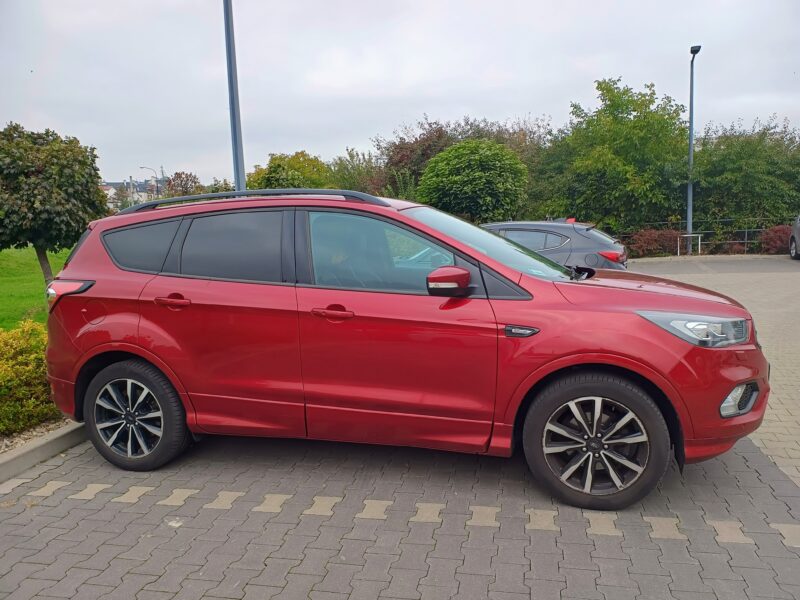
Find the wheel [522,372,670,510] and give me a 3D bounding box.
[{"bbox_3d":[0.975,0.700,2.795,0.685,0.685,0.235,0,7,15],"label":"wheel"}]

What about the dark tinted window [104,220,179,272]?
[{"bbox_3d":[-1.587,-0.321,3.386,0.610,0.323,0.060,0,-9,20],"label":"dark tinted window"}]

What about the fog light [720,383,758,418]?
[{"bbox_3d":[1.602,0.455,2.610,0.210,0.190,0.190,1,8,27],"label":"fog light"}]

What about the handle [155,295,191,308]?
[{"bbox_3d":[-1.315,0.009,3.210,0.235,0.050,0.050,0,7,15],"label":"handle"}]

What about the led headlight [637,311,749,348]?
[{"bbox_3d":[1.416,0.119,2.657,0.550,0.170,0.320,0,7,21],"label":"led headlight"}]

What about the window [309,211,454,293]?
[{"bbox_3d":[-0.121,-0.257,2.953,0.820,0.470,0.070,0,-14,15],"label":"window"}]

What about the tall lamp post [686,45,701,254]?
[{"bbox_3d":[11.123,-5.595,20.963,0.280,7.740,0.450,-6,8,-30],"label":"tall lamp post"}]

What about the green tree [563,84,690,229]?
[{"bbox_3d":[10.769,-6.647,26.964,6.100,7.928,5.500,1,7,22],"label":"green tree"}]

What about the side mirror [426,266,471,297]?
[{"bbox_3d":[0.238,-0.094,2.695,0.190,0.155,0.230,0,7,15],"label":"side mirror"}]

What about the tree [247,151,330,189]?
[{"bbox_3d":[-5.874,-5.194,30.341,4.700,5.826,4.500,-3,7,-10],"label":"tree"}]

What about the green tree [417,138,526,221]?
[{"bbox_3d":[2.127,-2.633,16.106,3.100,3.950,3.100,0,7,15],"label":"green tree"}]

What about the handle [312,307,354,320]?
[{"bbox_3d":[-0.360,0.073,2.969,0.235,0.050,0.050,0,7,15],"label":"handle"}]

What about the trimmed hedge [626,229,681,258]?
[{"bbox_3d":[10.762,-2.394,23.575,2.250,1.279,1.200,-2,7,0],"label":"trimmed hedge"}]

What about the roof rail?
[{"bbox_3d":[-0.943,-0.581,3.324,1.840,0.130,0.080,0,7,15],"label":"roof rail"}]

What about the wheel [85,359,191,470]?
[{"bbox_3d":[-1.627,0.709,3.476,0.690,0.690,0.240,0,7,15],"label":"wheel"}]

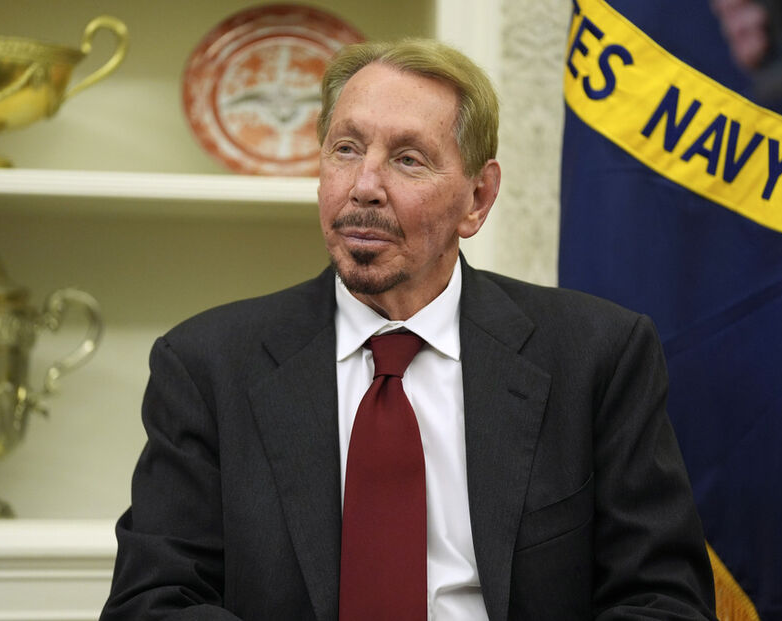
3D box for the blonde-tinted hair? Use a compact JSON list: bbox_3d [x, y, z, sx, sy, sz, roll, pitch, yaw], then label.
[{"bbox_3d":[0.018,-0.172,4.020,0.168,0.175,0.200,1,-5,22],"label":"blonde-tinted hair"}]

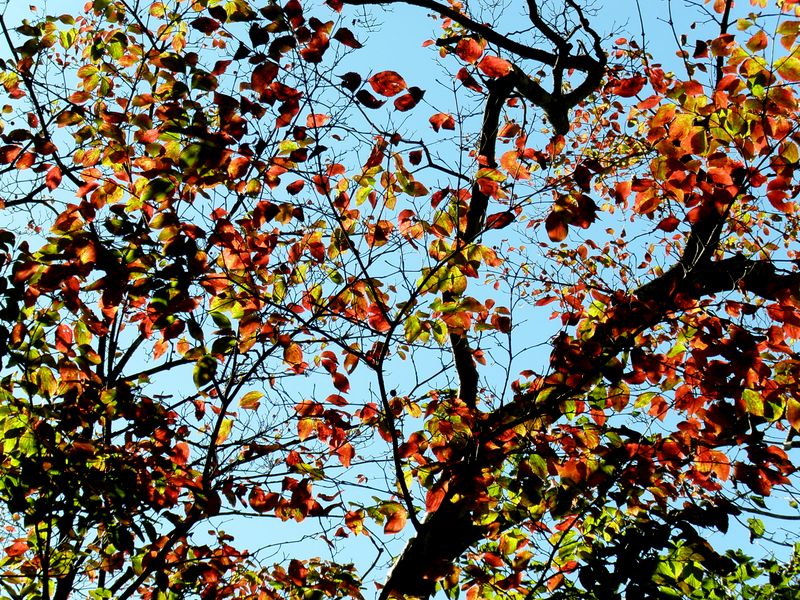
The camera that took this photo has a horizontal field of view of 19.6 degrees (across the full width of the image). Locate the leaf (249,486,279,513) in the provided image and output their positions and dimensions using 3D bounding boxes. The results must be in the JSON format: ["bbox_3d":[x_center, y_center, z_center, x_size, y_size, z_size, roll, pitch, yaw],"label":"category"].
[{"bbox_3d":[-0.354,0.518,6.000,0.085,0.068,0.025,5,9,-4],"label":"leaf"}]

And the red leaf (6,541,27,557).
[{"bbox_3d":[-1.098,0.710,6.600,0.078,0.045,0.025,-14,10,-7],"label":"red leaf"}]

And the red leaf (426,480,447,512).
[{"bbox_3d":[0.098,0.542,6.376,0.050,0.091,0.030,28,-4,3],"label":"red leaf"}]

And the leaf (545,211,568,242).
[{"bbox_3d":[0.394,-0.184,5.800,0.058,0.076,0.030,0,-33,0],"label":"leaf"}]

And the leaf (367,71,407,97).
[{"bbox_3d":[-0.030,-0.534,5.700,0.096,0.057,0.030,0,-33,0],"label":"leaf"}]

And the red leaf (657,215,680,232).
[{"bbox_3d":[0.744,-0.212,6.400,0.073,0.025,0.044,-14,-76,10],"label":"red leaf"}]

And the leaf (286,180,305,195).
[{"bbox_3d":[-0.293,-0.316,6.486,0.053,0.034,0.025,-32,4,-1],"label":"leaf"}]

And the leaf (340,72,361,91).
[{"bbox_3d":[-0.128,-0.565,5.972,0.049,0.049,0.030,10,5,-2],"label":"leaf"}]

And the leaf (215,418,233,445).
[{"bbox_3d":[-0.538,0.398,7.000,0.061,0.074,0.030,0,-33,0],"label":"leaf"}]

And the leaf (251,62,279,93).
[{"bbox_3d":[-0.350,-0.574,5.962,0.065,0.091,0.030,30,3,-6],"label":"leaf"}]

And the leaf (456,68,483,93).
[{"bbox_3d":[0.179,-0.567,5.970,0.086,0.030,0.036,45,-85,-3],"label":"leaf"}]

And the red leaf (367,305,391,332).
[{"bbox_3d":[-0.062,0.054,6.700,0.070,0.077,0.030,0,-33,0],"label":"red leaf"}]

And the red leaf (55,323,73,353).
[{"bbox_3d":[-0.903,0.101,6.200,0.048,0.025,0.085,-10,-76,-6],"label":"red leaf"}]

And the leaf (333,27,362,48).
[{"bbox_3d":[-0.141,-0.702,6.200,0.081,0.044,0.030,0,-33,0],"label":"leaf"}]

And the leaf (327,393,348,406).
[{"bbox_3d":[-0.168,0.267,6.200,0.065,0.025,0.037,12,-79,-4],"label":"leaf"}]

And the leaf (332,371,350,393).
[{"bbox_3d":[-0.157,0.219,6.200,0.042,0.025,0.070,-35,-79,6],"label":"leaf"}]

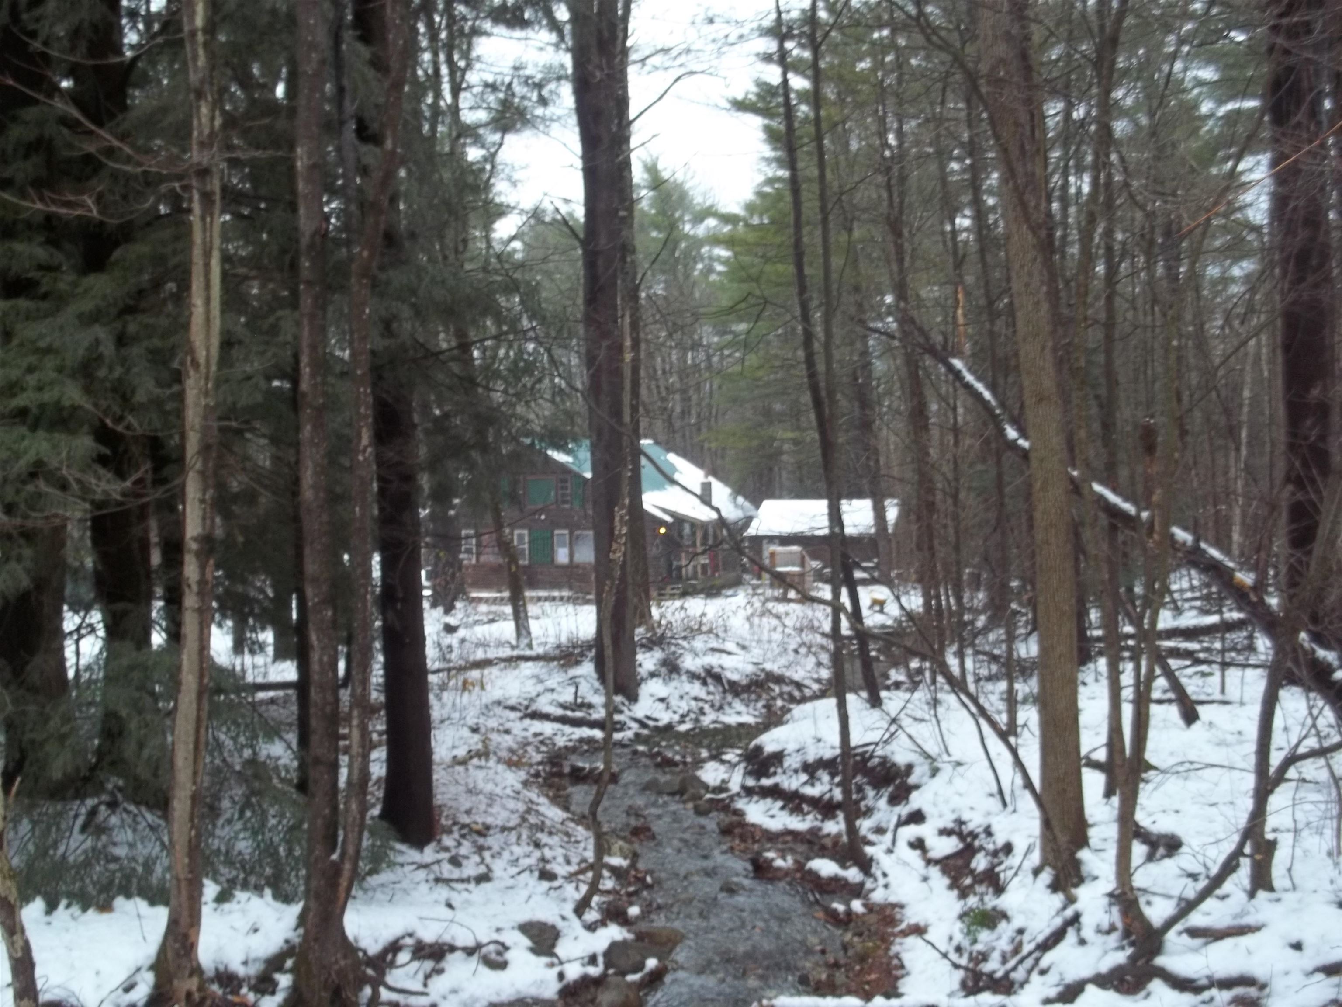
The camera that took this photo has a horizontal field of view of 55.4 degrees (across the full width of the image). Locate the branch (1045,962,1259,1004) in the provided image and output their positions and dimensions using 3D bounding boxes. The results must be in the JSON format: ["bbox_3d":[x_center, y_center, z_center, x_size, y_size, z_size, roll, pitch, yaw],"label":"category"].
[{"bbox_3d":[2.856,2.843,7.600,1.250,0.150,0.300,-1,2,-7],"label":"branch"}]

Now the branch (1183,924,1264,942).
[{"bbox_3d":[3.621,2.816,8.400,0.520,0.085,0.110,-1,2,-10],"label":"branch"}]

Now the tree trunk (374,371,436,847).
[{"bbox_3d":[-2.303,0.906,11.000,0.470,4.020,0.470,-2,2,0],"label":"tree trunk"}]

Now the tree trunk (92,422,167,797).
[{"bbox_3d":[-5.217,1.074,12.300,0.560,3.620,0.560,-1,2,0],"label":"tree trunk"}]

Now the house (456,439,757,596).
[{"bbox_3d":[-2.766,0.553,54.000,10.000,5.950,8.000,0,2,32],"label":"house"}]

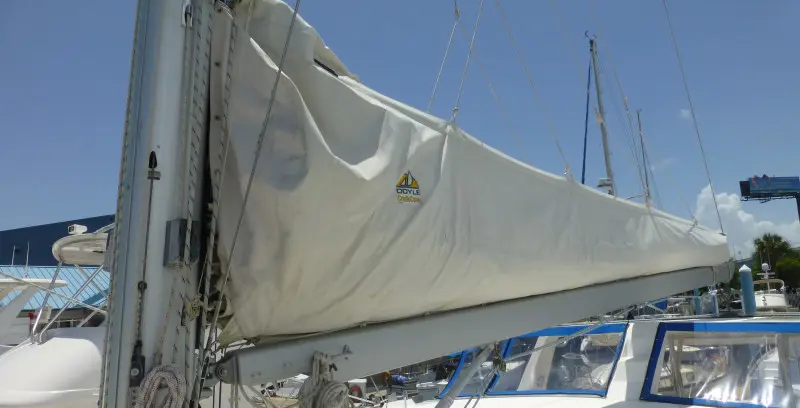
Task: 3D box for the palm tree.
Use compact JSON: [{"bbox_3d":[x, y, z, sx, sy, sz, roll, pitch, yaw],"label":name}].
[{"bbox_3d":[33.577,6.918,49.257,3.525,8.735,3.525,0,-10,0],"label":"palm tree"}]

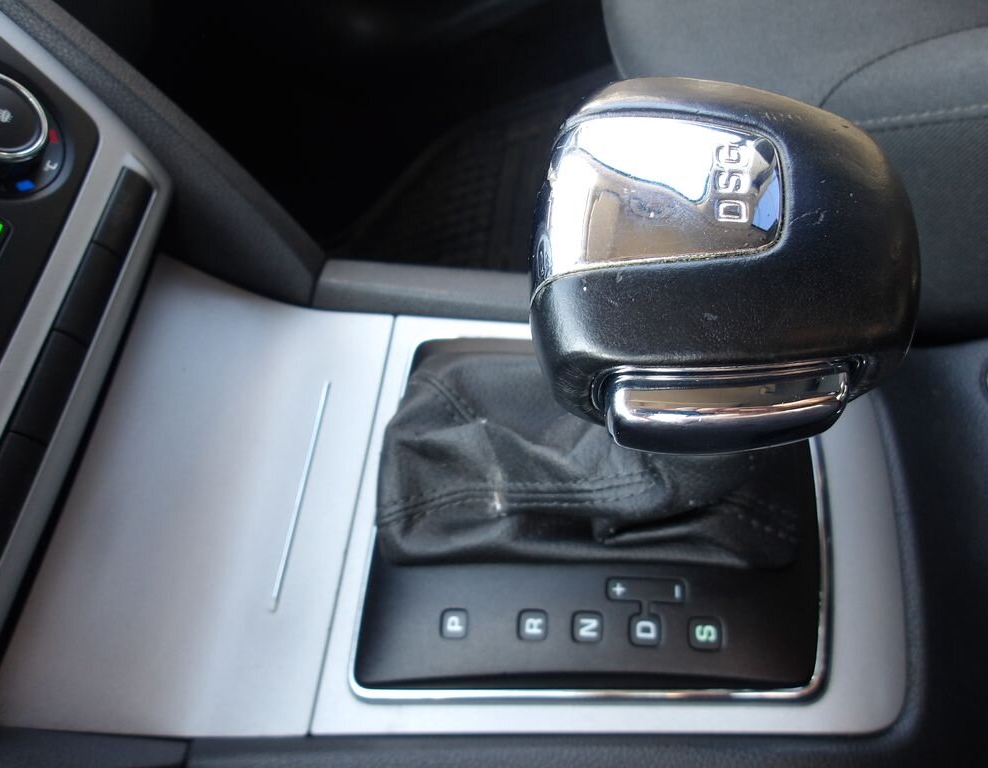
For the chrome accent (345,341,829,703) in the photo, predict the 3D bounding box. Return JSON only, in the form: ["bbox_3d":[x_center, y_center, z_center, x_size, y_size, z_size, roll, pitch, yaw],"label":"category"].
[{"bbox_3d":[0.028,0.036,0.251,0.140,0.009,0.129,-4,60,20],"label":"chrome accent"}]

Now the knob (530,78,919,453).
[{"bbox_3d":[0.047,-0.021,0.169,0.074,0.080,0.064,-4,60,20],"label":"knob"}]

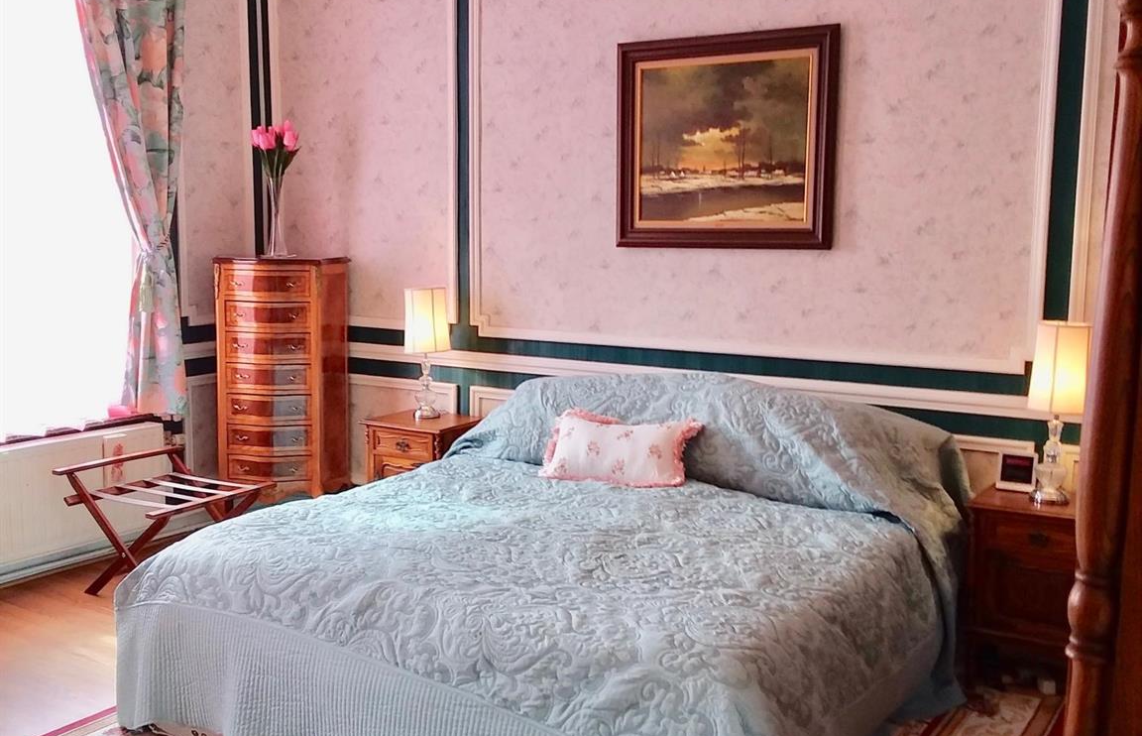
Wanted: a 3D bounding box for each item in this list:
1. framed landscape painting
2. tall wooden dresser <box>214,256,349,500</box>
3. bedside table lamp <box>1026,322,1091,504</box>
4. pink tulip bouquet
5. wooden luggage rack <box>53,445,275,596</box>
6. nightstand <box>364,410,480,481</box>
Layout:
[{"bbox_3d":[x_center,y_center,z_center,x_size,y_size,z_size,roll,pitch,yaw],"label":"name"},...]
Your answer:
[{"bbox_3d":[0.558,-0.847,4.462,0.885,0.790,0.050,5,9,31],"label":"framed landscape painting"},{"bbox_3d":[-1.288,0.149,5.398,0.490,1.278,0.355,2,8,10],"label":"tall wooden dresser"},{"bbox_3d":[1.527,0.137,3.745,0.175,0.572,0.175,5,9,31],"label":"bedside table lamp"},{"bbox_3d":[-1.315,-0.792,5.296,0.190,0.605,0.165,2,8,10],"label":"pink tulip bouquet"},{"bbox_3d":[-1.589,0.632,4.696,0.570,0.500,0.640,5,9,31],"label":"wooden luggage rack"},{"bbox_3d":[-0.635,0.525,5.173,0.445,0.600,0.365,5,9,31],"label":"nightstand"}]

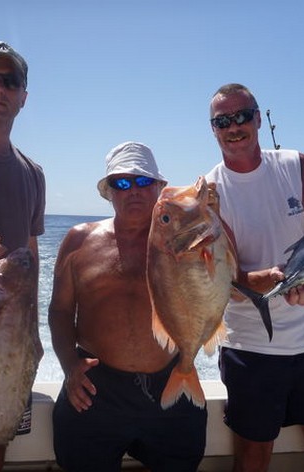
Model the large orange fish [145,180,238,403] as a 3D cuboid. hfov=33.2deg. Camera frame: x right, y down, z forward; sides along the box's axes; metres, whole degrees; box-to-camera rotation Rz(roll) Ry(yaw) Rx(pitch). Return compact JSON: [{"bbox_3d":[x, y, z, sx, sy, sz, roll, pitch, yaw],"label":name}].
[{"bbox_3d":[0.106,0.150,1.330,0.220,0.585,0.110,3,1,18],"label":"large orange fish"}]

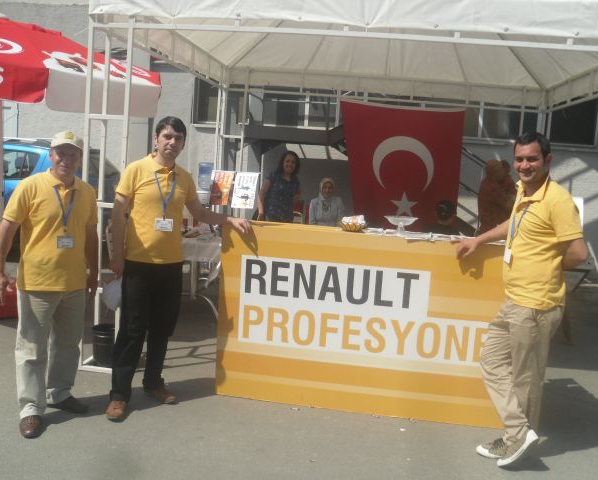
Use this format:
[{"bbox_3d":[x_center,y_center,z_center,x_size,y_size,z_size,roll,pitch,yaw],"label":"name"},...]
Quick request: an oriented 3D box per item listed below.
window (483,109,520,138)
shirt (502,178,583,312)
[{"bbox_3d":[3.227,-1.869,9.695,0.790,0.680,0.080,5,7,7],"label":"window"},{"bbox_3d":[1.233,0.013,3.182,0.280,0.670,0.420,1,8,-24],"label":"shirt"}]

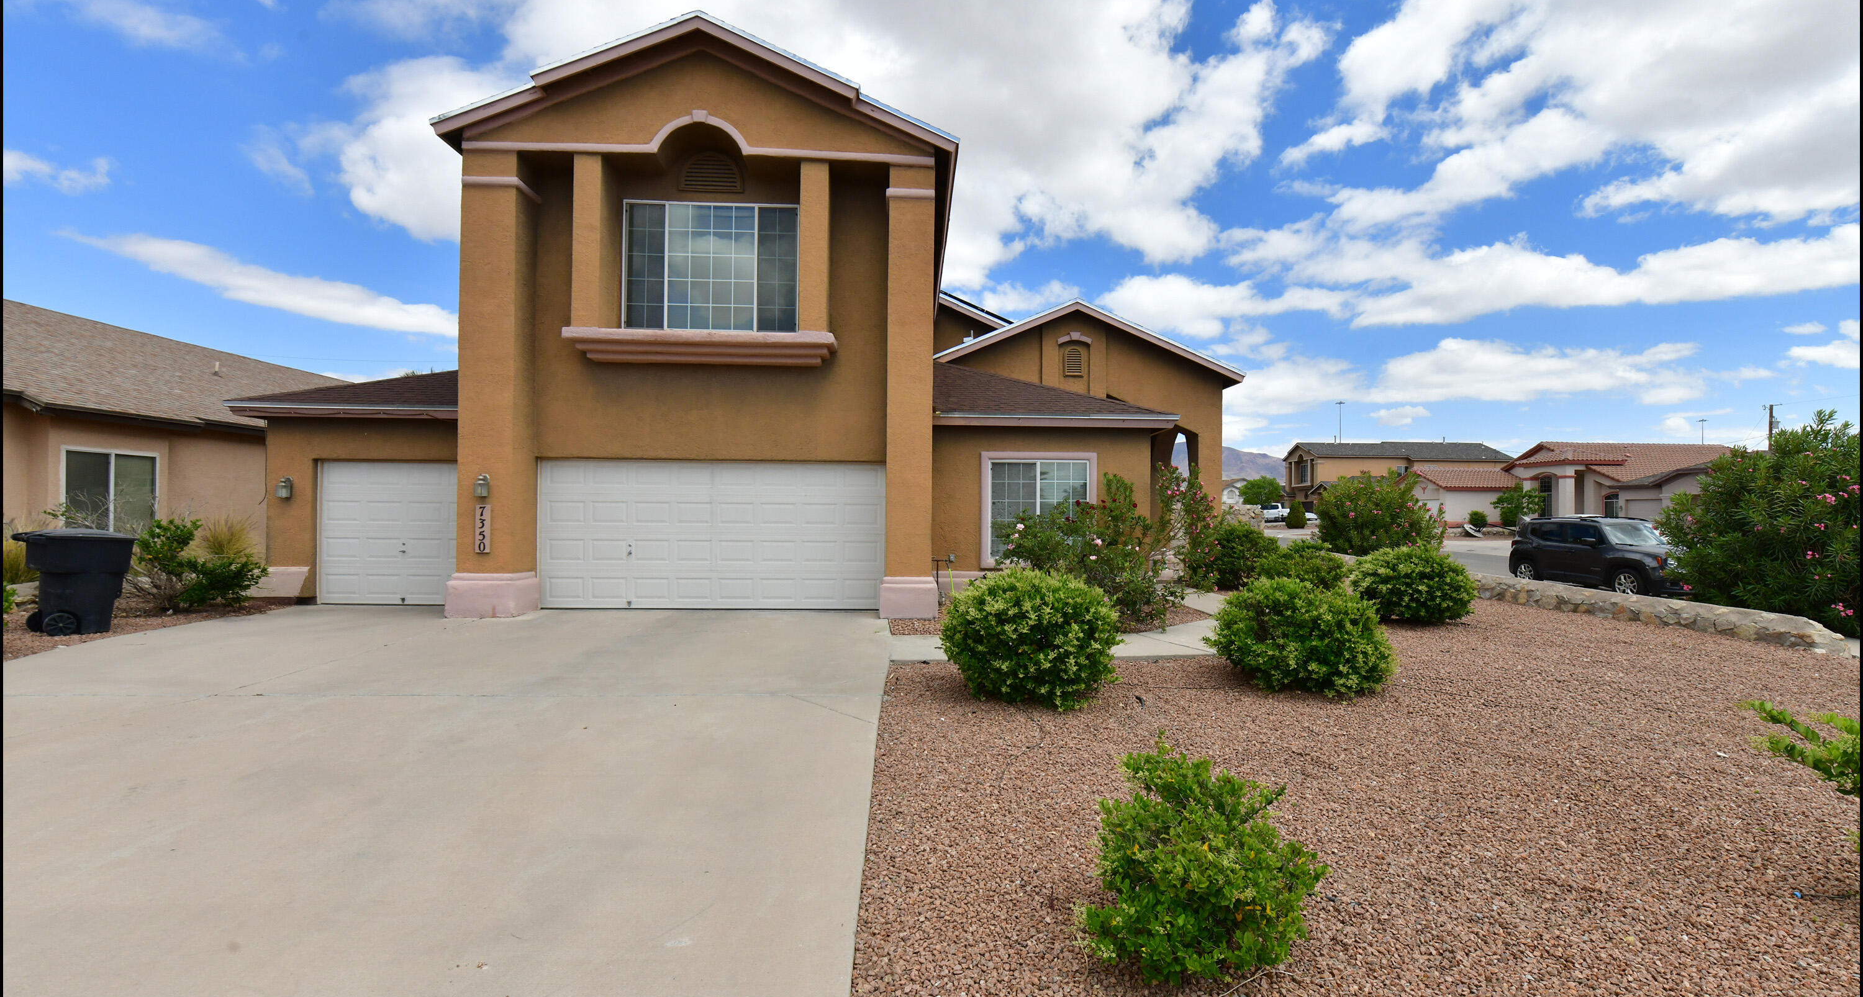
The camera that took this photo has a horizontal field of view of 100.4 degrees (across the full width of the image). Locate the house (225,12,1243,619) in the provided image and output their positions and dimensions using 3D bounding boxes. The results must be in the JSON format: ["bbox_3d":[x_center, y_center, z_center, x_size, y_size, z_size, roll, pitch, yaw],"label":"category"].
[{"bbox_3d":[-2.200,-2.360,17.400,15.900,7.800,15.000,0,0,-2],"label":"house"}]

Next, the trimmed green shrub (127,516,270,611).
[{"bbox_3d":[-10.150,0.900,10.800,1.450,1.300,1.300,1,-1,-3],"label":"trimmed green shrub"}]

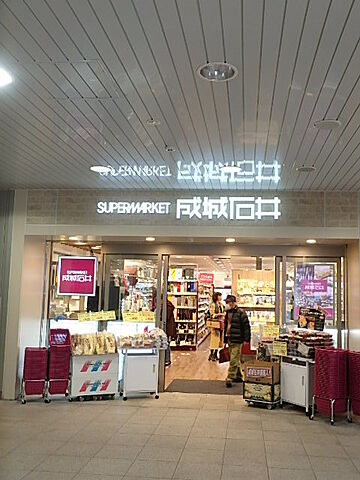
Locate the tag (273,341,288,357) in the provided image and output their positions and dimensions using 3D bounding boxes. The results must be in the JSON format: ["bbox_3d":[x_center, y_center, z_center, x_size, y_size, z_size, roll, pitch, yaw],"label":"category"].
[{"bbox_3d":[1.399,1.535,6.594,0.222,0.205,0.012,-2,-7,26],"label":"tag"}]

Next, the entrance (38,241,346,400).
[{"bbox_3d":[0.166,1.230,7.565,4.828,2.363,0.250,1,-6,8],"label":"entrance"}]

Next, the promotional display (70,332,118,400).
[{"bbox_3d":[-1.291,1.852,7.014,0.690,0.927,0.390,5,-7,-26],"label":"promotional display"}]

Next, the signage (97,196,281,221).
[{"bbox_3d":[0.093,-0.448,6.677,2.616,0.317,0.080,1,-6,8],"label":"signage"}]

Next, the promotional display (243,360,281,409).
[{"bbox_3d":[1.161,2.037,6.702,0.450,0.620,0.330,-2,-7,31],"label":"promotional display"}]

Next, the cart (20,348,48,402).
[{"bbox_3d":[-2.014,1.880,6.679,0.350,0.760,0.440,3,-7,-15],"label":"cart"}]

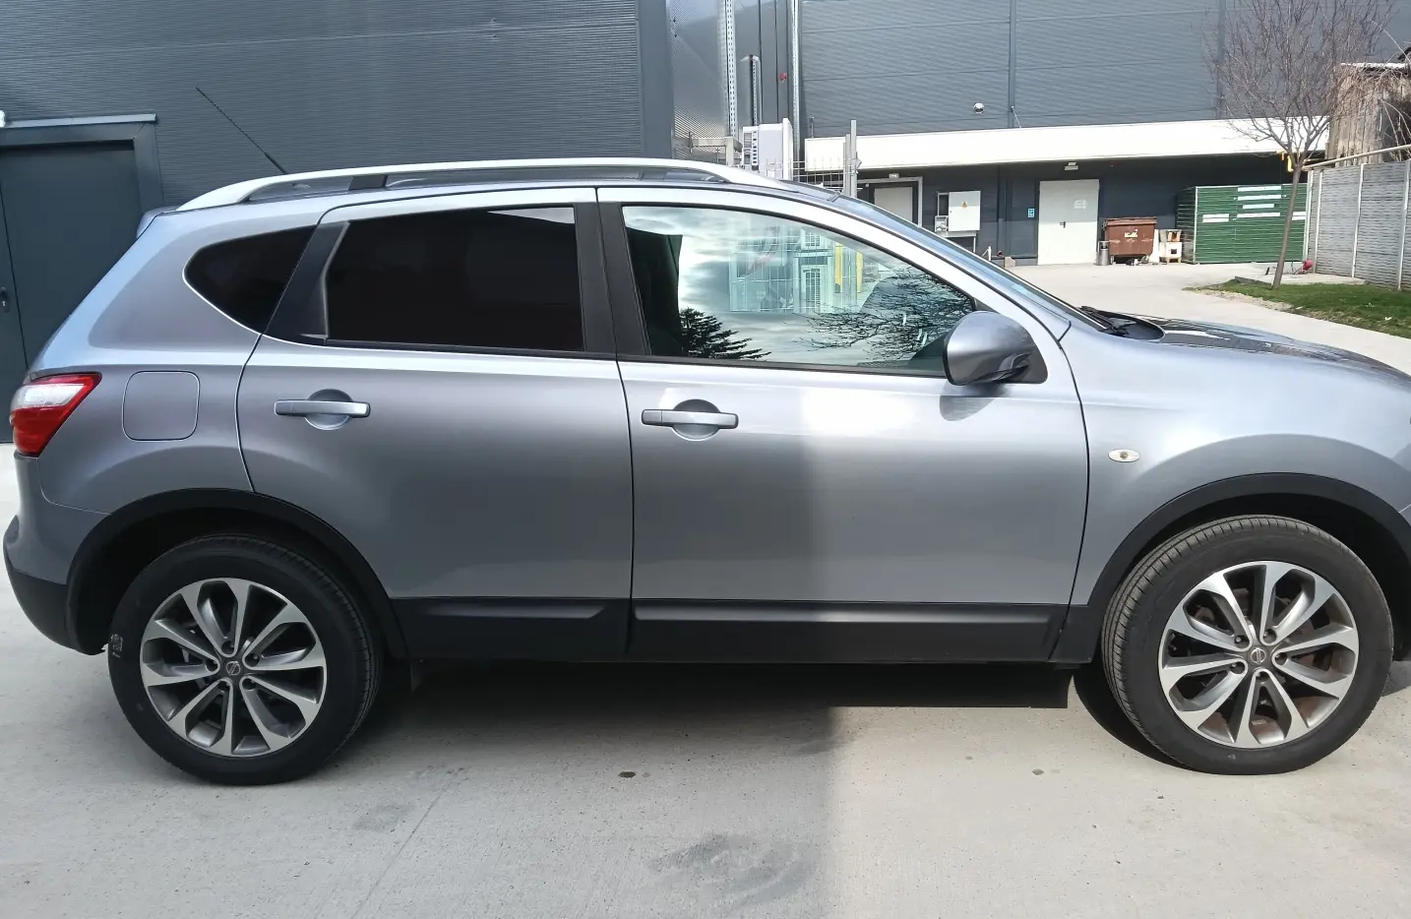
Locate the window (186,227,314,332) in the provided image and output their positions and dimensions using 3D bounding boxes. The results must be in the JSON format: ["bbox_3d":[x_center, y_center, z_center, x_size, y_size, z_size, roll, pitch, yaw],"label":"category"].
[{"bbox_3d":[-1.186,-0.465,2.856,0.340,0.270,0.060,-2,-11,7],"label":"window"}]

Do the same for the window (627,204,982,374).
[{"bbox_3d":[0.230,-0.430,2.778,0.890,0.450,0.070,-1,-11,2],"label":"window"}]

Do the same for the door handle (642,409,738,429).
[{"bbox_3d":[-0.039,-0.101,2.717,0.240,0.045,0.050,-1,10,2],"label":"door handle"}]

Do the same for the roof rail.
[{"bbox_3d":[-0.609,-0.731,2.898,1.620,0.100,0.075,-1,10,2],"label":"roof rail"}]

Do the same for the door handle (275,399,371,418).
[{"bbox_3d":[-0.949,-0.126,2.745,0.240,0.045,0.050,-1,10,2],"label":"door handle"}]

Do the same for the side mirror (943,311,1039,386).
[{"bbox_3d":[0.670,-0.267,2.616,0.220,0.175,0.240,-1,10,2],"label":"side mirror"}]

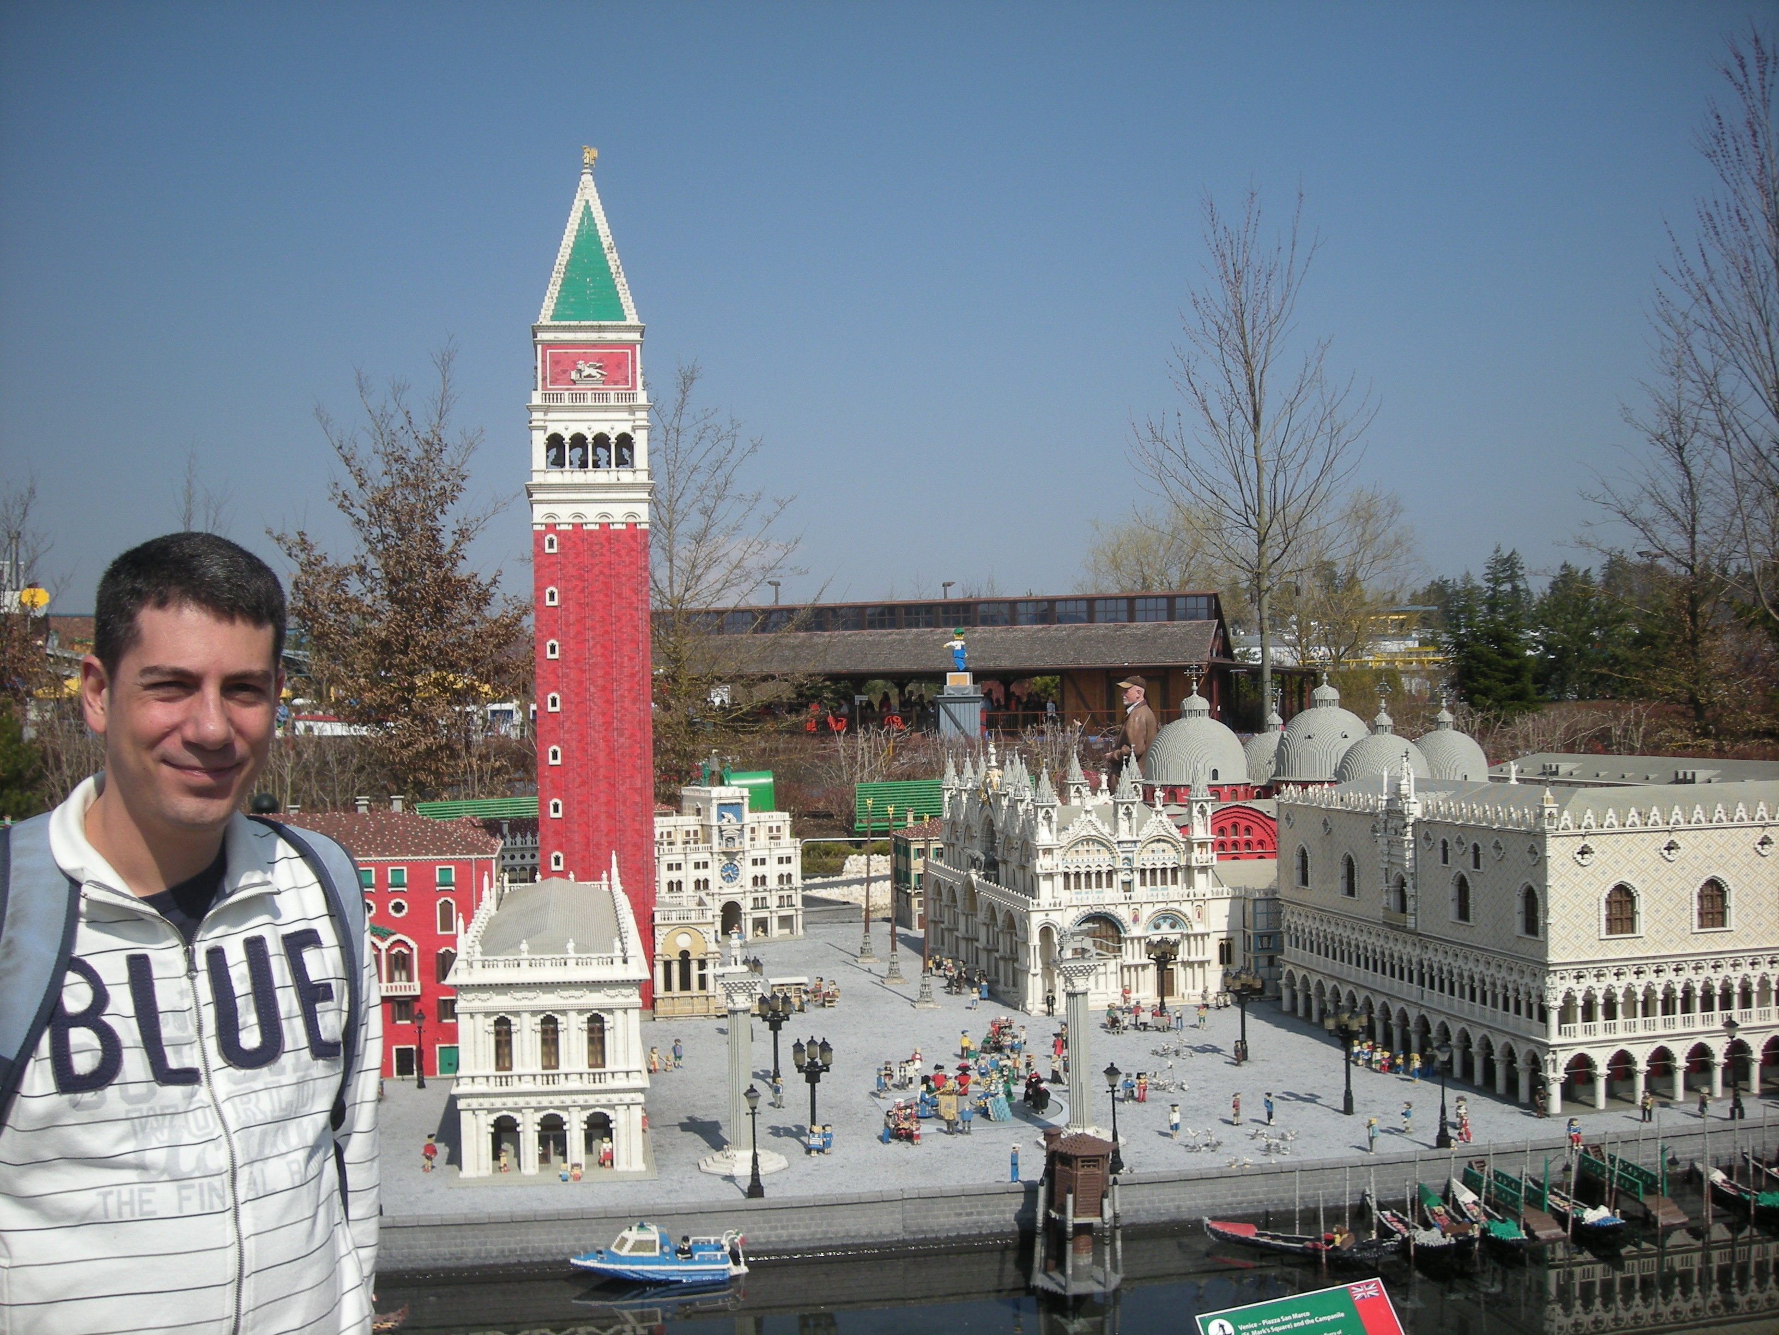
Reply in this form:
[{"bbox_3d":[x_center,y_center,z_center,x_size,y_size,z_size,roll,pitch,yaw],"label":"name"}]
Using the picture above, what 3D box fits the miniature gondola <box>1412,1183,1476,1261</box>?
[{"bbox_3d":[1.476,1.465,4.770,0.085,0.100,0.460,-1,-1,2],"label":"miniature gondola"}]

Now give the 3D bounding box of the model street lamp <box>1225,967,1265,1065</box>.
[{"bbox_3d":[1.347,1.317,6.849,0.125,0.345,0.125,-1,-1,-12],"label":"model street lamp"}]

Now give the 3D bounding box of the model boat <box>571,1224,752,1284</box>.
[{"bbox_3d":[-0.588,1.491,4.600,0.455,0.137,0.145,-1,-1,-3],"label":"model boat"}]

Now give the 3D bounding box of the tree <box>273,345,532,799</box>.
[{"bbox_3d":[-6.076,-0.982,22.500,3.400,6.100,3.300,-1,-1,0],"label":"tree"}]

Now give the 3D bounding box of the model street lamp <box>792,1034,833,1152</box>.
[{"bbox_3d":[-0.224,1.248,5.250,0.115,0.342,0.115,-1,-1,-8],"label":"model street lamp"}]

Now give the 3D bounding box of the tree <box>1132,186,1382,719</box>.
[{"bbox_3d":[6.052,-2.861,29.500,4.000,10.000,4.000,-1,-1,0],"label":"tree"}]

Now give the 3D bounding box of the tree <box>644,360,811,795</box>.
[{"bbox_3d":[-2.721,-0.895,22.500,3.400,5.800,3.400,-1,-1,0],"label":"tree"}]

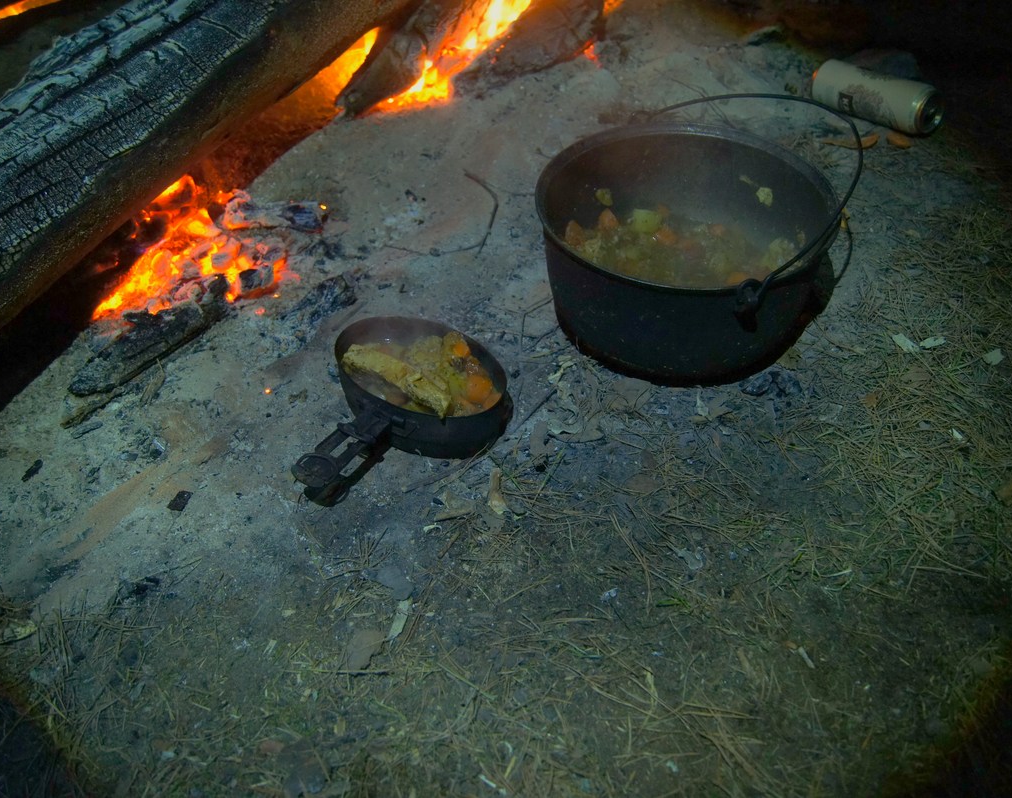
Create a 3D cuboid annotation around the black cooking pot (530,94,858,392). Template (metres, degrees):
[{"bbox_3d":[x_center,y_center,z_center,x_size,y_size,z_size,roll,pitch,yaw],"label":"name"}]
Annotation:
[{"bbox_3d":[0.180,-0.152,0.939,0.302,0.137,0.302,0,45,0],"label":"black cooking pot"}]

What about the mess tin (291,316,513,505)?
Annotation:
[{"bbox_3d":[-0.110,0.017,0.825,0.184,0.063,0.209,26,51,24],"label":"mess tin"}]

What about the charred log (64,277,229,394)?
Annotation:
[{"bbox_3d":[-0.367,-0.063,0.929,0.047,0.032,0.197,29,52,26],"label":"charred log"}]

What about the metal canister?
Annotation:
[{"bbox_3d":[0.498,-0.408,1.215,0.066,0.066,0.168,-25,41,-22],"label":"metal canister"}]

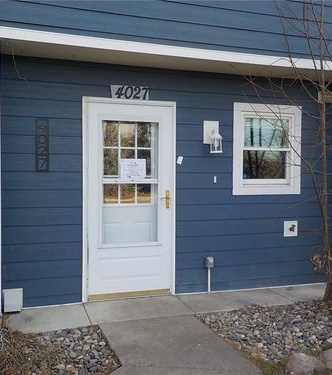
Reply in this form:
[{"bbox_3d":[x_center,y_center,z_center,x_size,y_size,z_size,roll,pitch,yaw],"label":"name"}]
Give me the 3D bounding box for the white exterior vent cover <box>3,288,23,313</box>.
[{"bbox_3d":[-1.473,1.083,4.166,0.179,0.198,0.090,0,2,-19],"label":"white exterior vent cover"}]

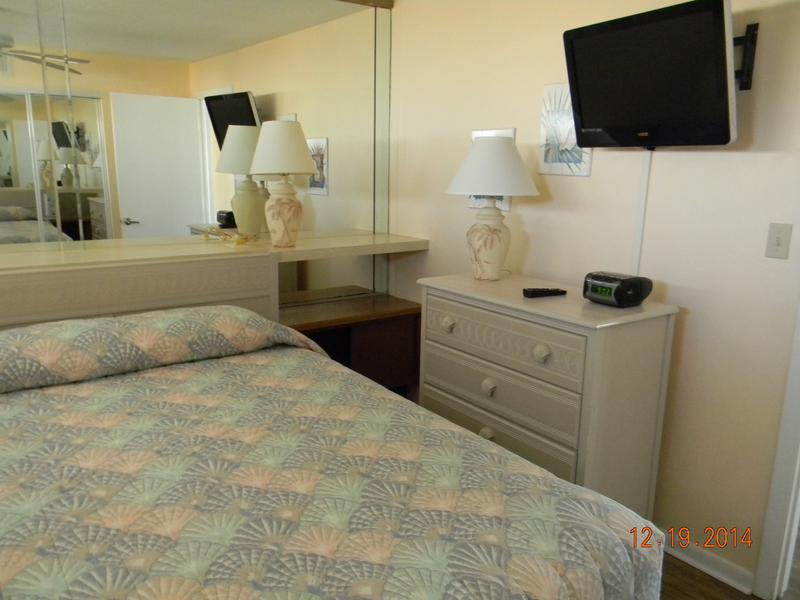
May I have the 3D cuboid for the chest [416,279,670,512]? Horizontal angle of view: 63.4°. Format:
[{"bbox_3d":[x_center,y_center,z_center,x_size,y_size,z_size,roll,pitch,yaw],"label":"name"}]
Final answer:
[{"bbox_3d":[0.515,0.446,2.689,0.486,0.959,0.964,-8,14,-36],"label":"chest"}]

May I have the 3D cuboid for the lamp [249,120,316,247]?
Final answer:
[{"bbox_3d":[-0.555,-0.549,3.083,0.315,0.583,0.315,1,12,0],"label":"lamp"}]

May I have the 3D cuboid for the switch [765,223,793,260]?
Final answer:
[{"bbox_3d":[1.205,-0.186,2.063,0.015,0.114,0.071,-8,14,-36],"label":"switch"}]

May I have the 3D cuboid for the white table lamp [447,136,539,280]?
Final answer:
[{"bbox_3d":[0.391,-0.388,2.826,0.395,0.612,0.395,1,12,0],"label":"white table lamp"}]

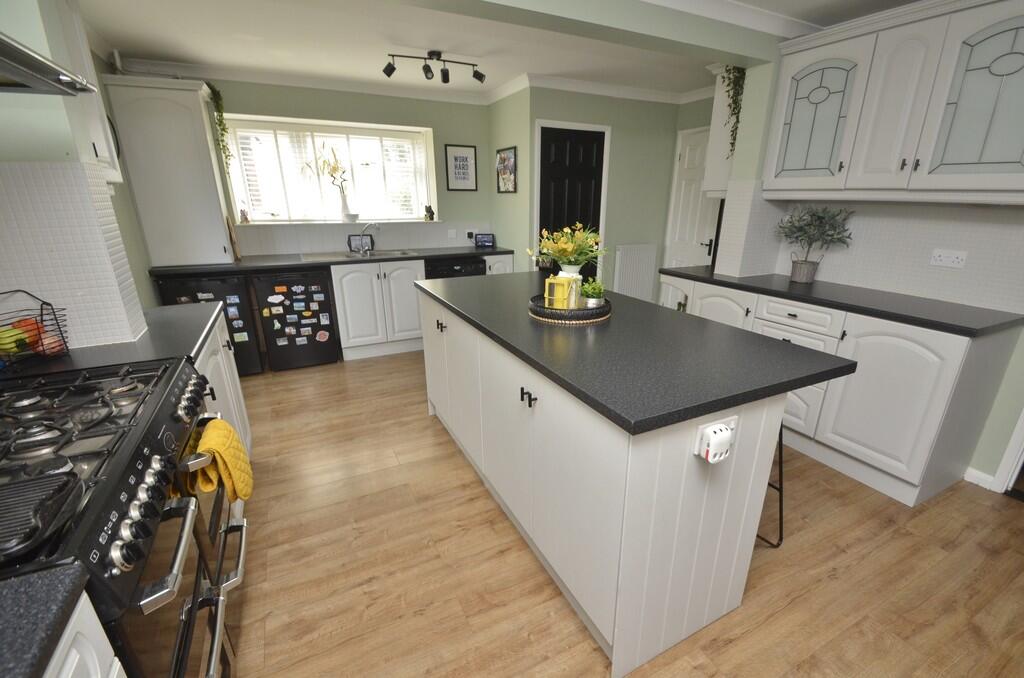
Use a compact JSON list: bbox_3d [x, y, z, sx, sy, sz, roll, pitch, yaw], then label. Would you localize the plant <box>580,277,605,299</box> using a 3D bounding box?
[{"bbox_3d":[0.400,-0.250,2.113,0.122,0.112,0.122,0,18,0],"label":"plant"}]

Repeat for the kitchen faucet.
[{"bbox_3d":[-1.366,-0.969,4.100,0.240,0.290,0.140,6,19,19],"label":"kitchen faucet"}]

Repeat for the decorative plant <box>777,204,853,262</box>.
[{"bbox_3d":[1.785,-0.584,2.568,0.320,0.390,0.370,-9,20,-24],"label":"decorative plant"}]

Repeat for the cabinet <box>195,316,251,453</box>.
[{"bbox_3d":[-1.532,0.428,1.787,0.580,0.870,0.880,-9,20,-24],"label":"cabinet"}]

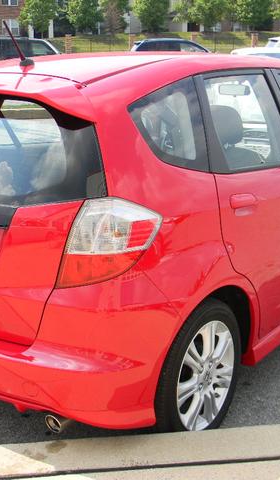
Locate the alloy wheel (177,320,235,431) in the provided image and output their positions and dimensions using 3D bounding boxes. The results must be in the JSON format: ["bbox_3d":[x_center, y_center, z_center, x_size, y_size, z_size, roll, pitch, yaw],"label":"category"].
[{"bbox_3d":[0.207,0.518,2.626,0.160,0.432,0.432,9,18,35],"label":"alloy wheel"}]

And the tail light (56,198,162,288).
[{"bbox_3d":[-0.102,0.001,2.224,0.230,0.300,0.340,9,18,36],"label":"tail light"}]

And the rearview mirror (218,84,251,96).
[{"bbox_3d":[0.593,-0.928,4.137,0.235,0.070,0.050,12,20,43],"label":"rearview mirror"}]

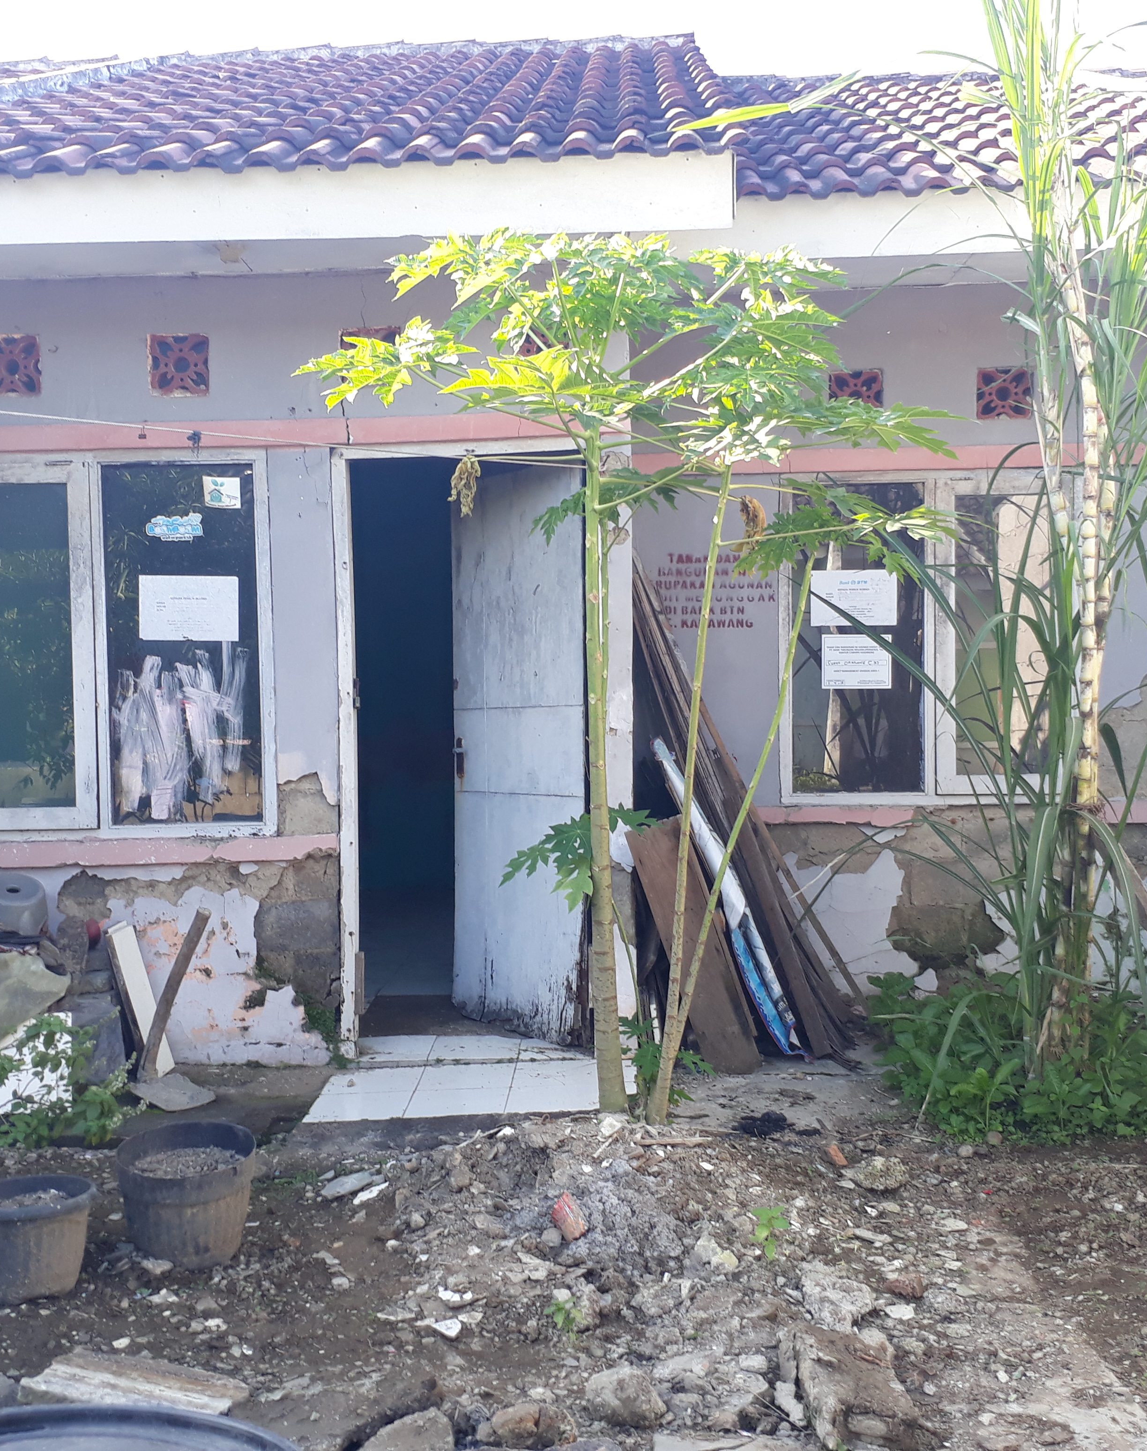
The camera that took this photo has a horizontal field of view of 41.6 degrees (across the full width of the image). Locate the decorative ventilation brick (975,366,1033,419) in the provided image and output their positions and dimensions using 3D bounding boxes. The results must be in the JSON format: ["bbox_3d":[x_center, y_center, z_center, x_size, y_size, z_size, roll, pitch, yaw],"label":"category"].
[{"bbox_3d":[1.681,-1.293,5.916,0.214,0.202,0.100,-1,1,0],"label":"decorative ventilation brick"}]

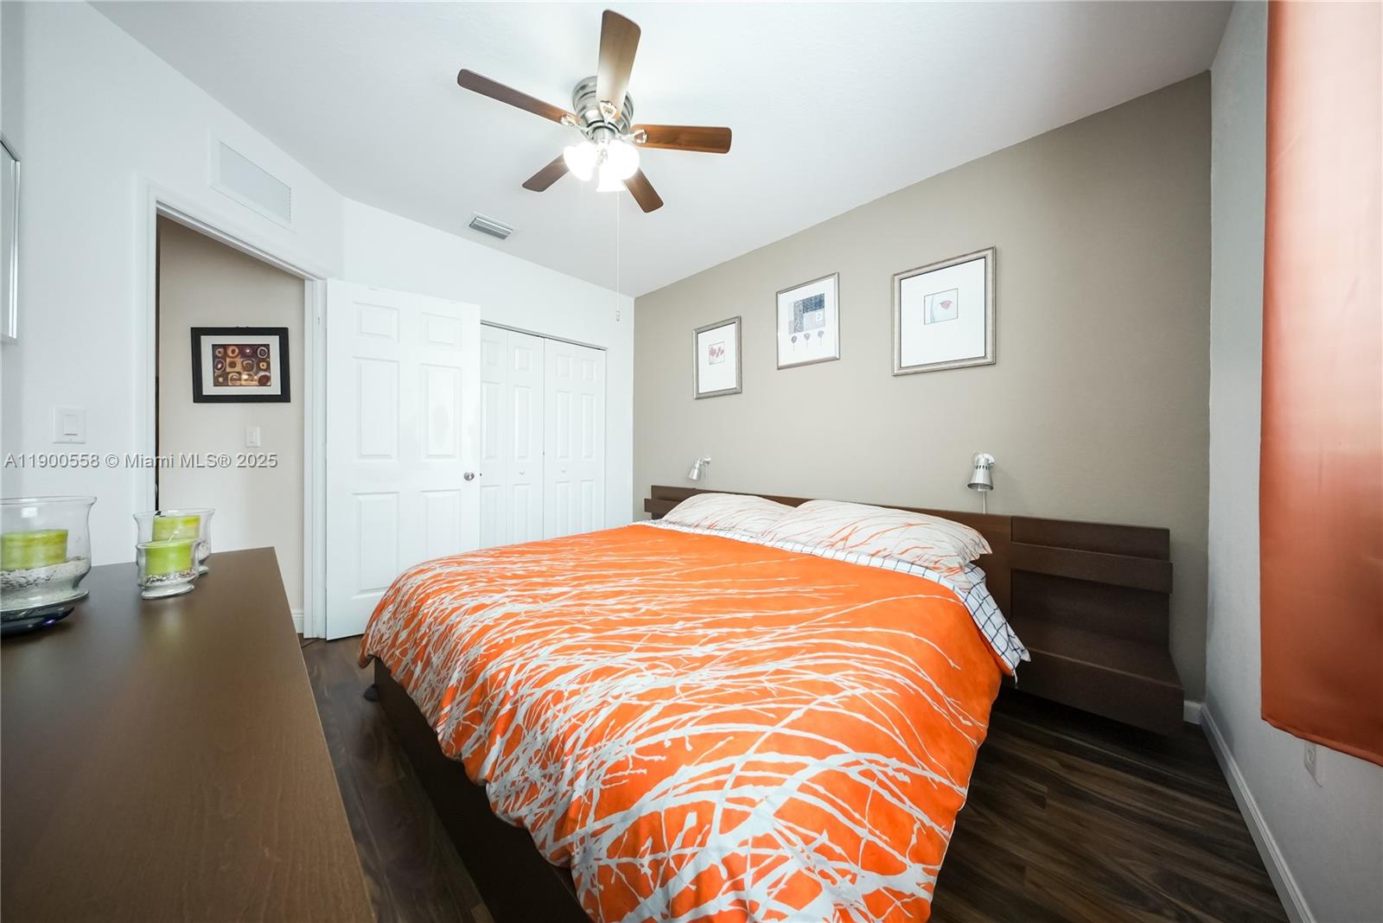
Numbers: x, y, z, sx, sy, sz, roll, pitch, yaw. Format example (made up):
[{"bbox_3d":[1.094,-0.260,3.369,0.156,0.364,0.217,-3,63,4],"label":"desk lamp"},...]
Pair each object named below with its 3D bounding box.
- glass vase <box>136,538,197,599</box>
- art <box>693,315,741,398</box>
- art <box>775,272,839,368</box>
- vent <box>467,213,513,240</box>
[{"bbox_3d":[-0.995,0.205,0.732,0.071,0.097,0.071,0,0,0],"label":"glass vase"},{"bbox_3d":[0.202,-0.812,3.075,0.465,0.582,0.028,1,0,40],"label":"art"},{"bbox_3d":[0.776,-0.929,2.587,0.440,0.552,0.025,1,0,40],"label":"art"},{"bbox_3d":[-1.346,-1.562,2.575,0.165,0.020,0.250,1,0,45],"label":"vent"}]

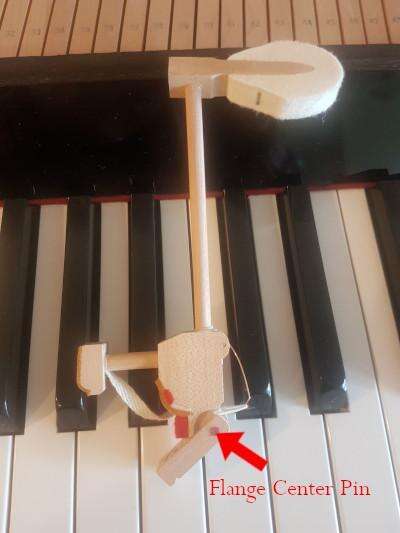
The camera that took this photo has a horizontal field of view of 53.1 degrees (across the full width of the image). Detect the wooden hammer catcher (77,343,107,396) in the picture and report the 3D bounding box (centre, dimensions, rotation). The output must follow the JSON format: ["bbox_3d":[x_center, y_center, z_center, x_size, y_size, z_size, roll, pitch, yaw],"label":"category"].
[{"bbox_3d":[-0.038,0.036,0.141,0.009,0.010,0.017,-1,86,-5],"label":"wooden hammer catcher"}]

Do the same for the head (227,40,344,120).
[{"bbox_3d":[0.031,-0.069,0.147,0.041,0.011,0.027,1,72,0],"label":"head"}]

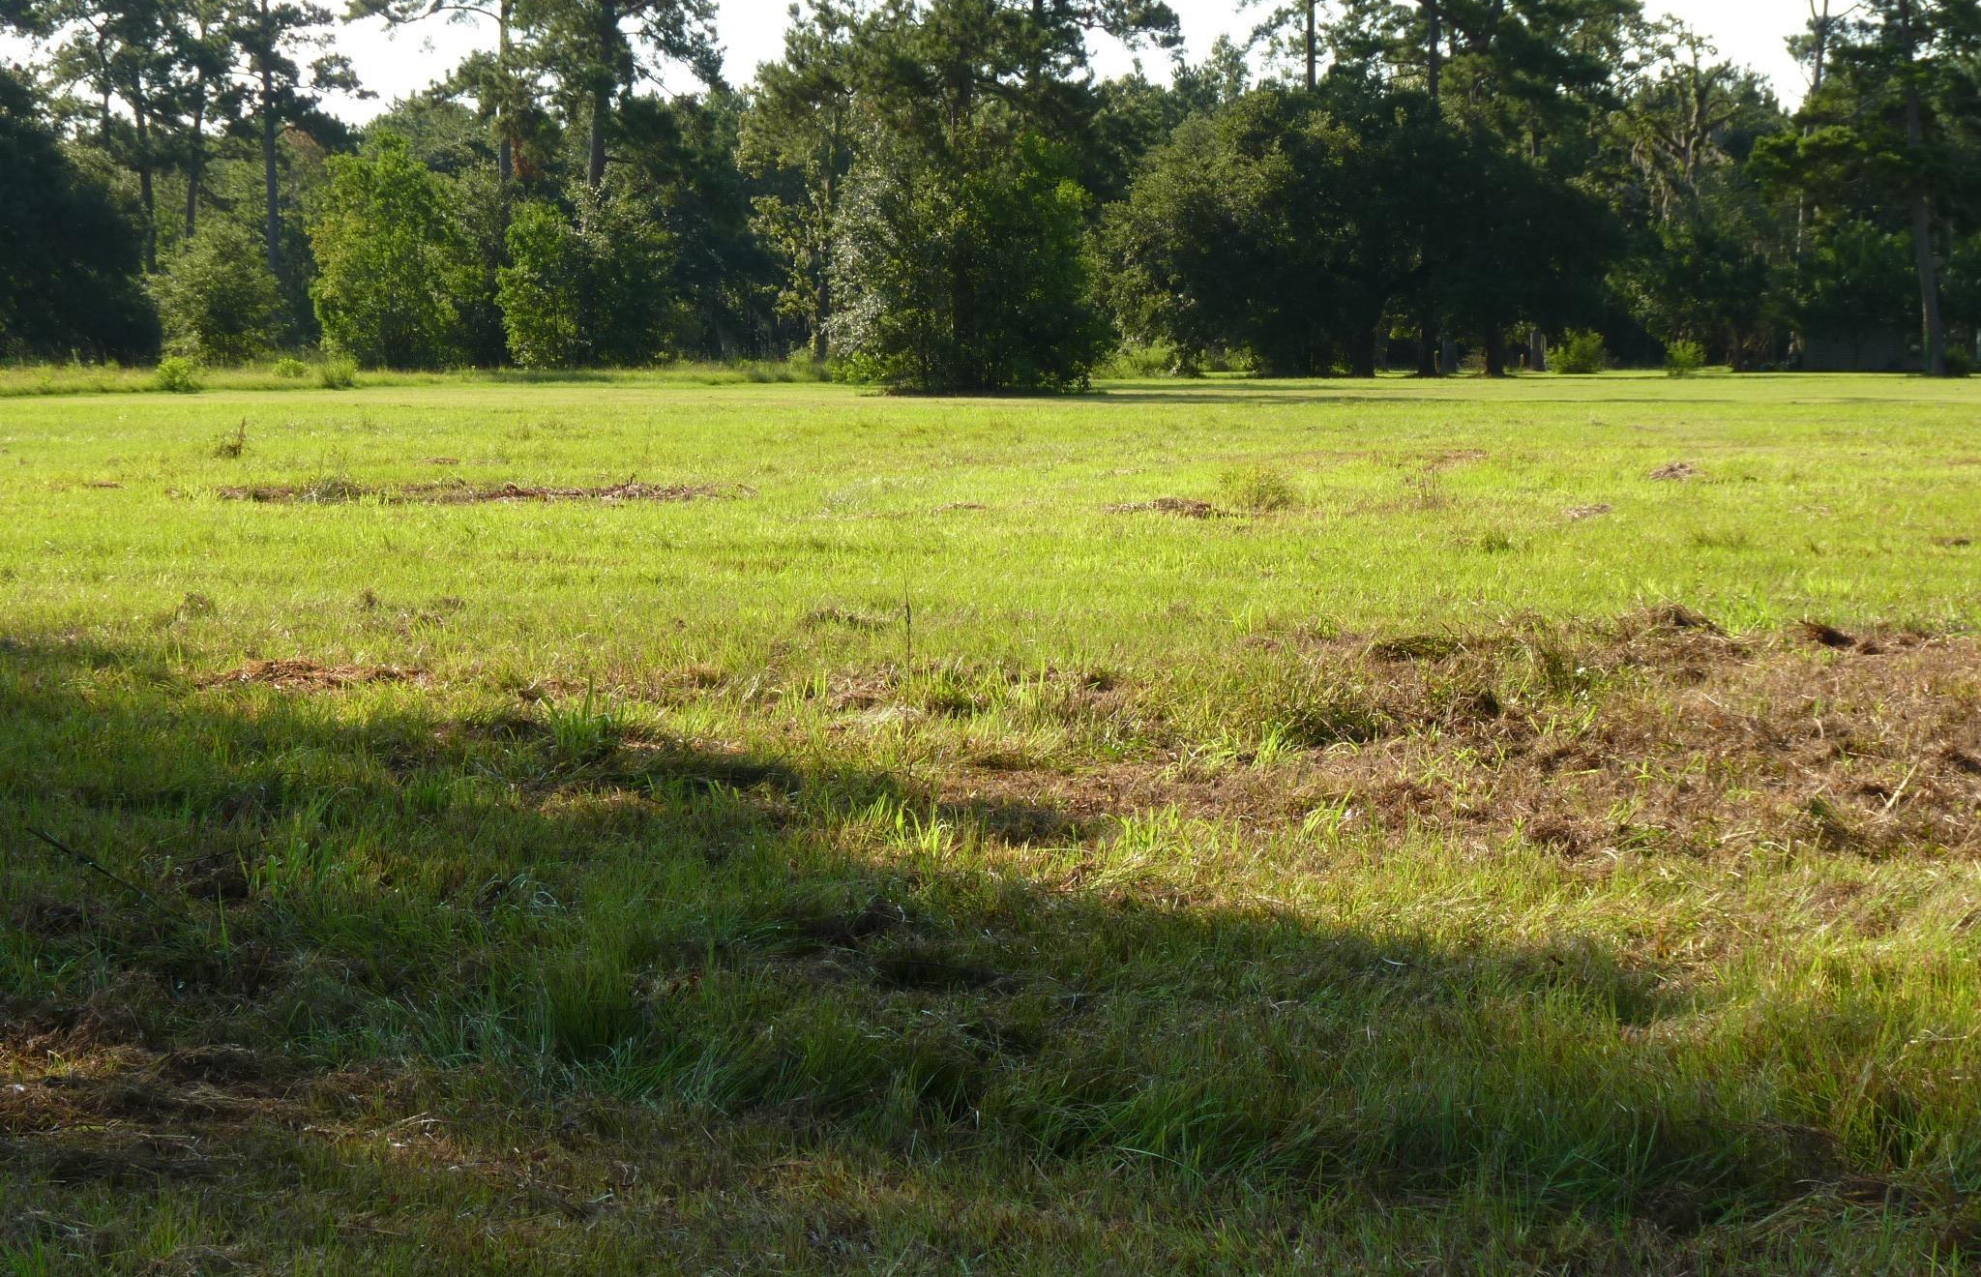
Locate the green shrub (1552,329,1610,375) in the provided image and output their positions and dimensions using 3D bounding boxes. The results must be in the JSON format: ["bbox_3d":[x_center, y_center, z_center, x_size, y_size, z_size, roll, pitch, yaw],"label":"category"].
[{"bbox_3d":[20.635,-10.006,162.000,1.947,1.569,1.752,0,4,7],"label":"green shrub"}]

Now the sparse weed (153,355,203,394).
[{"bbox_3d":[-20.703,-6.737,118.000,1.261,0.985,1.135,-1,4,-10],"label":"sparse weed"}]

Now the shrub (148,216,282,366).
[{"bbox_3d":[-24.589,-11.043,147.000,4.270,4.761,4.056,-1,4,-9],"label":"shrub"}]

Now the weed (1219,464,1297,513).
[{"bbox_3d":[2.368,-1.328,41.000,0.698,0.401,0.593,0,4,3],"label":"weed"}]

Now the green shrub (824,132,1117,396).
[{"bbox_3d":[-0.497,-10.102,124.000,7.576,7.080,6.440,0,4,0],"label":"green shrub"}]

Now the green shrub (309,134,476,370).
[{"bbox_3d":[-18.969,-12.270,147.000,5.301,7.509,4.771,0,4,-7],"label":"green shrub"}]

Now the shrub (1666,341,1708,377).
[{"bbox_3d":[23.262,-9.367,155.000,1.449,1.294,1.377,1,4,9],"label":"shrub"}]

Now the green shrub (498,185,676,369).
[{"bbox_3d":[-12.611,-11.256,145.000,5.616,5.713,4.773,0,4,-5],"label":"green shrub"}]

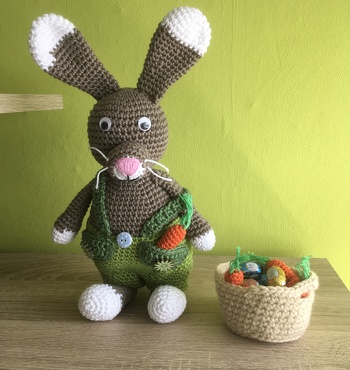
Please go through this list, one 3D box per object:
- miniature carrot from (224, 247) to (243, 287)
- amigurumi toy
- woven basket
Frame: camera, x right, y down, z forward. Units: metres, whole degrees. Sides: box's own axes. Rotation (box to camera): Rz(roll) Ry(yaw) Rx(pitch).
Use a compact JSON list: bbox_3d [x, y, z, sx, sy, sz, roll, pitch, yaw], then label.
[{"bbox_3d":[0.066,0.104,0.430,0.025,0.060,0.027,0,12,5],"label":"miniature carrot"},{"bbox_3d":[-0.066,-0.033,0.501,0.236,0.369,0.173,-1,12,0],"label":"amigurumi toy"},{"bbox_3d":[0.102,0.129,0.440,0.116,0.071,0.074,0,12,7],"label":"woven basket"}]

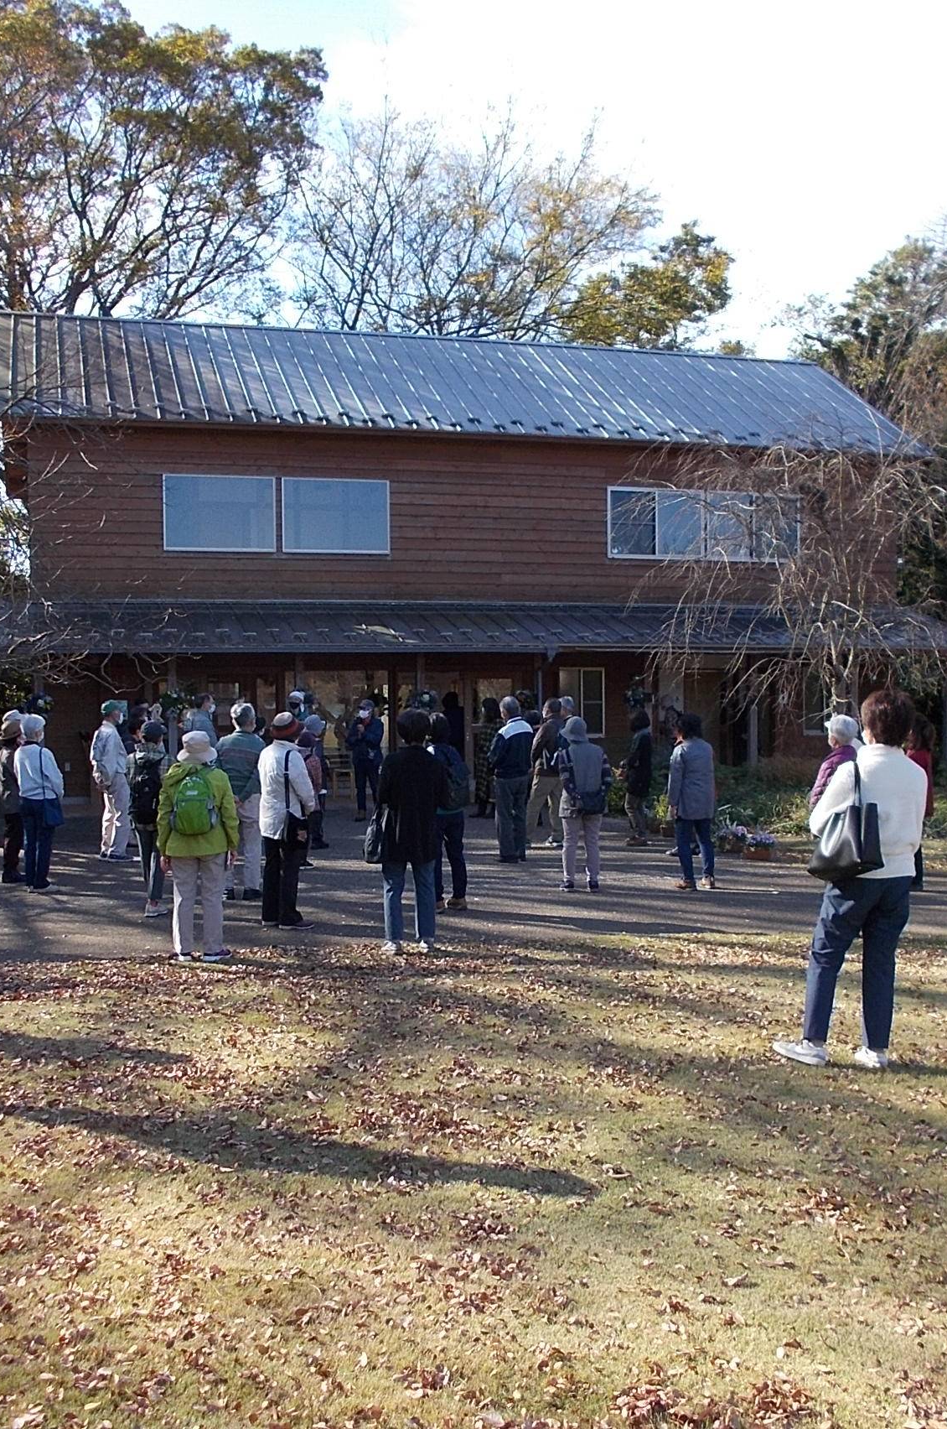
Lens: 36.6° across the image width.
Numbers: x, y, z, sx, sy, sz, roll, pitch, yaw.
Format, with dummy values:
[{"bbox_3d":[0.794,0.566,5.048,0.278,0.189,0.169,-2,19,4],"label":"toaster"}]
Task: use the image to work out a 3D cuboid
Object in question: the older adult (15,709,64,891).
[{"bbox_3d":[-3.814,0.773,12.600,0.440,1.570,0.340,-1,0,16],"label":"older adult"}]

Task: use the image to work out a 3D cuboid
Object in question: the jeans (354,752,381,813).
[{"bbox_3d":[-1.495,0.962,20.100,0.400,0.880,0.260,-1,0,-3],"label":"jeans"}]

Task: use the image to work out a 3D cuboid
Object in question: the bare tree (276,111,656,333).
[{"bbox_3d":[0.100,-7.200,37.000,10.000,17.300,9.000,-1,0,0],"label":"bare tree"}]

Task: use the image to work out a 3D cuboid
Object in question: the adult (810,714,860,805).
[{"bbox_3d":[2.795,0.811,10.900,0.360,1.490,0.460,0,1,41],"label":"adult"}]

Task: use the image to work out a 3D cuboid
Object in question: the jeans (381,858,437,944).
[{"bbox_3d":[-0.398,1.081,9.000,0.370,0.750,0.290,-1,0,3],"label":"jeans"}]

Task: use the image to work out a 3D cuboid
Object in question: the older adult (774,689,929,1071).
[{"bbox_3d":[1.593,0.686,5.970,0.520,1.590,0.420,-1,1,-30],"label":"older adult"}]

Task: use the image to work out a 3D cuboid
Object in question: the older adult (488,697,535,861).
[{"bbox_3d":[0.391,0.667,14.750,0.500,1.680,0.360,-1,0,-25],"label":"older adult"}]

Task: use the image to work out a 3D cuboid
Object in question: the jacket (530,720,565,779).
[{"bbox_3d":[0.833,0.376,15.700,0.440,0.660,0.310,-1,1,-34],"label":"jacket"}]

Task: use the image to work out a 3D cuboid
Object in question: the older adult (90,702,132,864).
[{"bbox_3d":[-3.850,0.704,15.200,0.350,1.700,0.460,-1,1,-37],"label":"older adult"}]

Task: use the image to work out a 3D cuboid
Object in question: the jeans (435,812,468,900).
[{"bbox_3d":[-0.197,1.039,10.800,0.340,0.740,0.280,-1,1,-30],"label":"jeans"}]

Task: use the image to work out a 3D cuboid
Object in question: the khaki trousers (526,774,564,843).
[{"bbox_3d":[0.800,1.012,15.700,0.400,0.800,0.350,-1,1,-34],"label":"khaki trousers"}]

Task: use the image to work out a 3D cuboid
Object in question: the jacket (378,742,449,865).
[{"bbox_3d":[-0.374,0.566,9.000,0.480,0.780,0.320,-1,0,3],"label":"jacket"}]

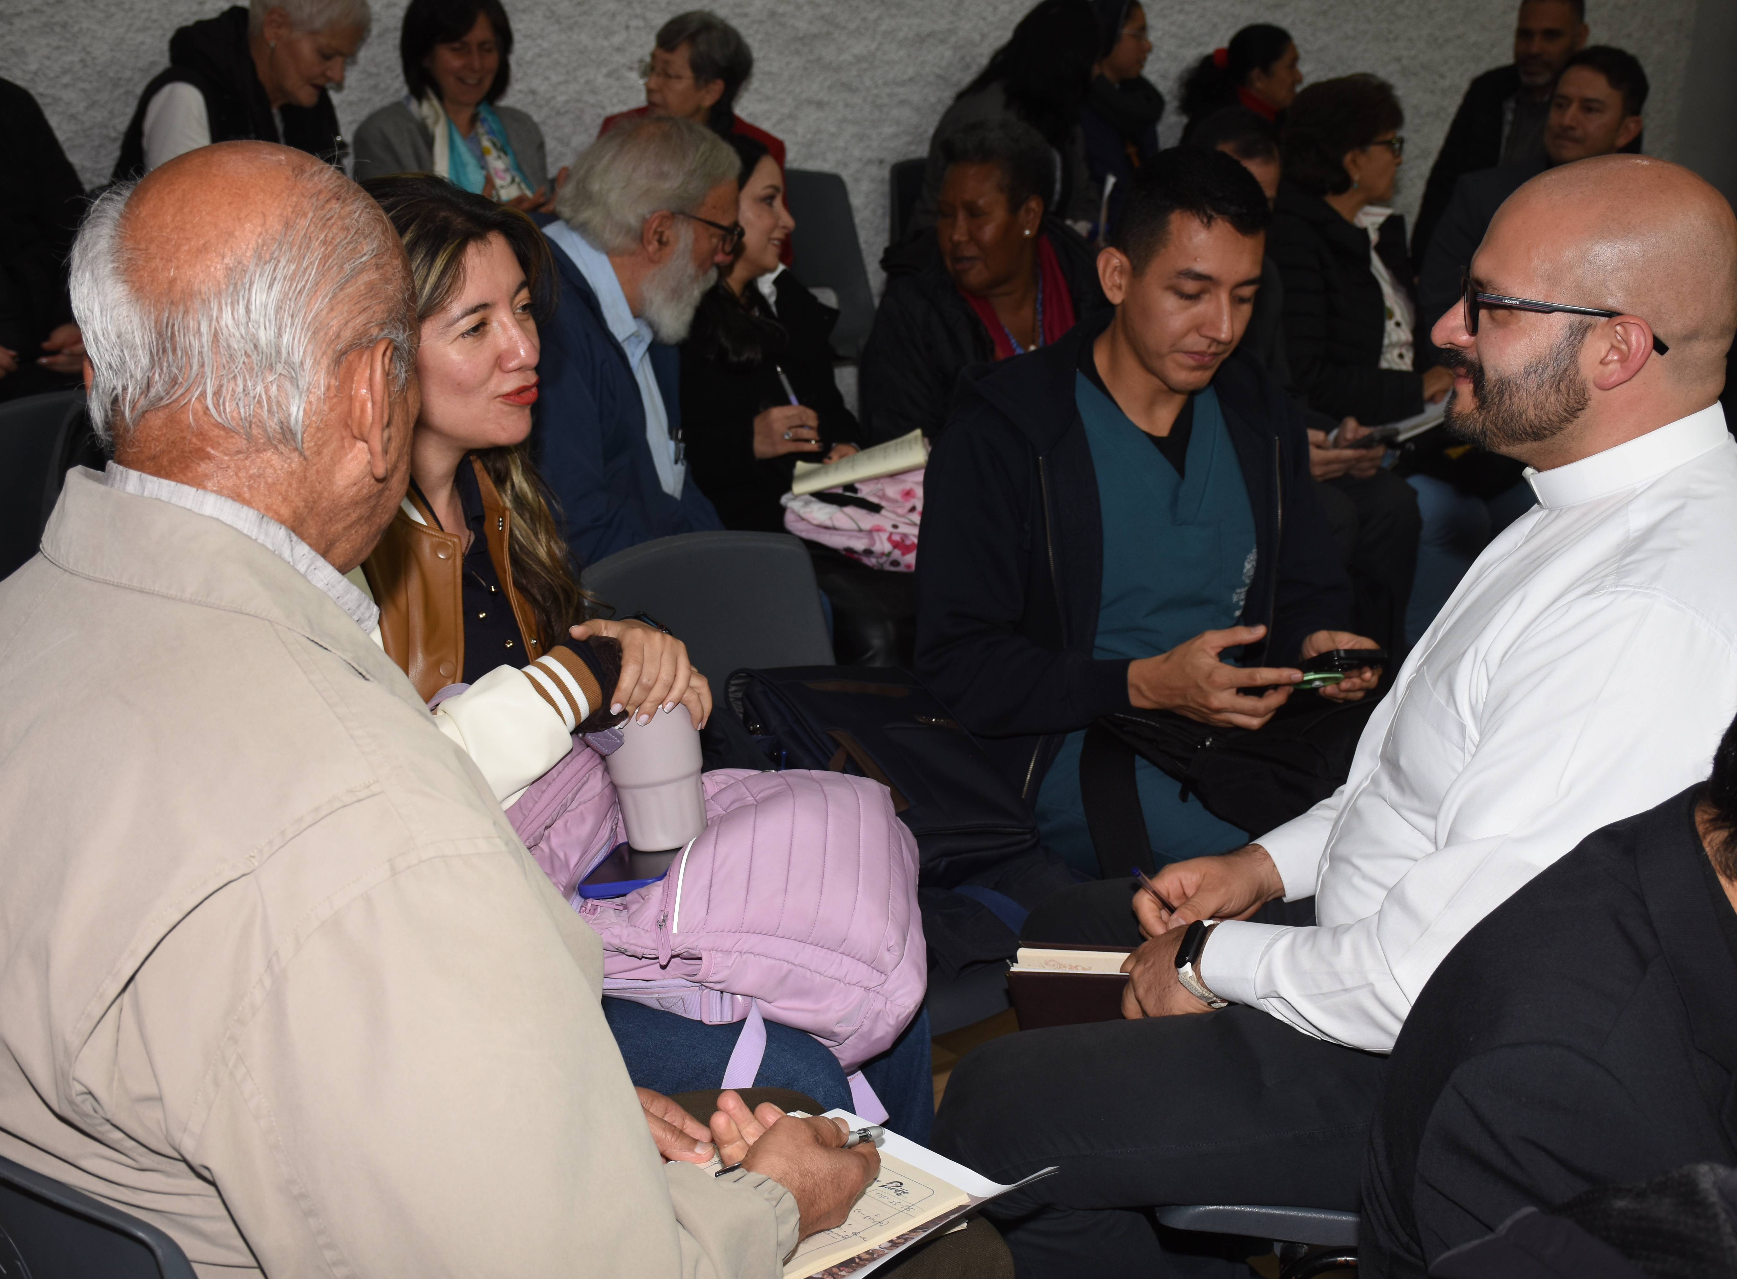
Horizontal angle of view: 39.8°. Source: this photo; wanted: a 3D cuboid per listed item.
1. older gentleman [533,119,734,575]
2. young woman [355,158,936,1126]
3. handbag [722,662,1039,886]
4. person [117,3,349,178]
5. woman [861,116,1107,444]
[{"bbox_3d":[-0.150,0.001,2.948,0.740,1.260,0.540,6,18,14],"label":"older gentleman"},{"bbox_3d":[-0.275,0.223,2.201,0.710,1.280,0.500,16,23,40],"label":"young woman"},{"bbox_3d":[0.007,0.157,2.500,0.220,0.120,0.310,-3,39,-39],"label":"handbag"},{"bbox_3d":[-1.069,-0.541,4.555,0.750,1.290,0.500,15,22,38],"label":"person"},{"bbox_3d":[0.187,-0.114,3.402,0.520,1.220,0.740,1,17,0],"label":"woman"}]

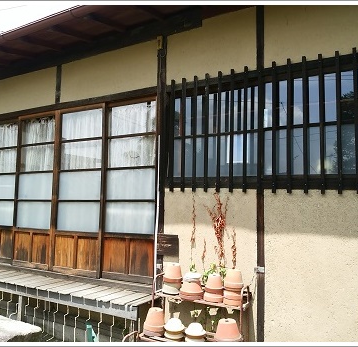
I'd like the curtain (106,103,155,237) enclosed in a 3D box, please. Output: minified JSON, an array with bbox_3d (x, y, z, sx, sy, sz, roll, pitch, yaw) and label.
[{"bbox_3d":[-0.485,-0.054,3.458,0.631,1.321,0.080,-1,-5,28],"label":"curtain"}]

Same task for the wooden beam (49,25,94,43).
[{"bbox_3d":[-1.029,-1.389,3.418,0.060,0.075,0.580,-1,8,28],"label":"wooden beam"}]

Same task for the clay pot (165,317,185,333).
[{"bbox_3d":[-0.031,1.111,2.547,0.154,0.062,0.154,1,-4,0],"label":"clay pot"}]

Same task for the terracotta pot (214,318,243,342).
[{"bbox_3d":[0.341,1.088,2.350,0.197,0.165,0.197,1,-4,0],"label":"terracotta pot"}]

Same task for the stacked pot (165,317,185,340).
[{"bbox_3d":[-0.030,1.141,2.544,0.153,0.123,0.153,1,-4,0],"label":"stacked pot"}]

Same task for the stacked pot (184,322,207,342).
[{"bbox_3d":[0.121,1.142,2.463,0.156,0.120,0.156,1,-4,0],"label":"stacked pot"}]

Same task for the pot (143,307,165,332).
[{"bbox_3d":[-0.183,1.121,2.627,0.161,0.177,0.161,1,-4,0],"label":"pot"}]

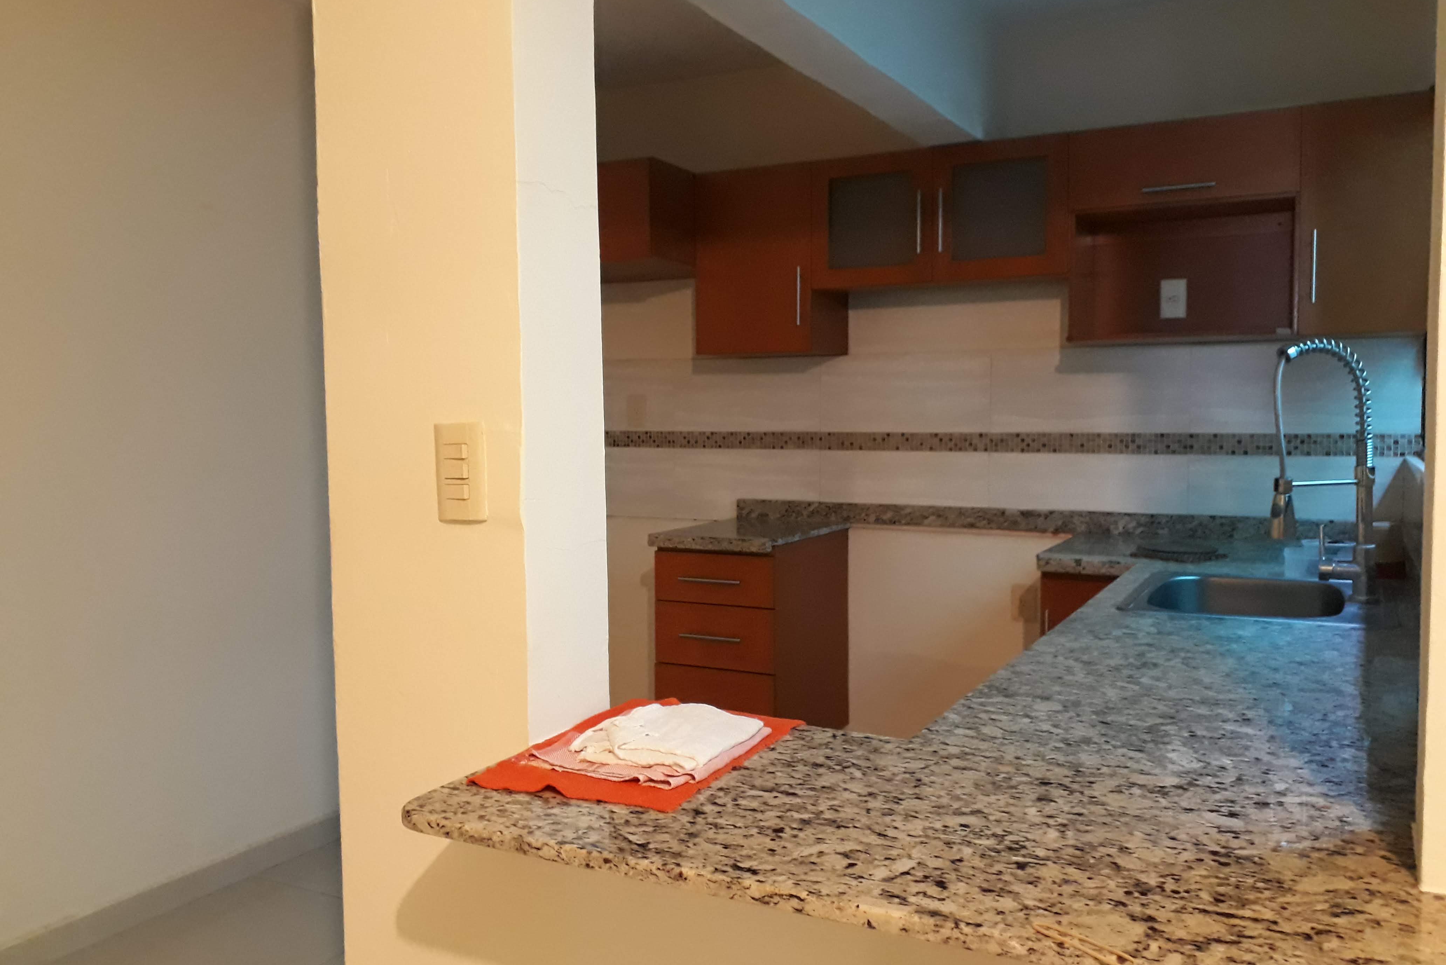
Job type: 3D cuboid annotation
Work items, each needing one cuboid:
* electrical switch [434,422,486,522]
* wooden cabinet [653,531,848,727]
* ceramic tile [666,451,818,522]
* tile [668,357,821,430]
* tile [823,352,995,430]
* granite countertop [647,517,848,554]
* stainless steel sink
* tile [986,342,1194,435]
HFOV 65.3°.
[{"bbox_3d":[-0.318,-0.012,1.360,0.068,0.118,0.012,2,4,28],"label":"electrical switch"},{"bbox_3d":[0.115,0.545,3.745,0.410,0.701,0.599,2,4,28],"label":"wooden cabinet"},{"bbox_3d":[0.066,0.011,4.069,0.601,0.264,0.010,2,4,28],"label":"ceramic tile"},{"bbox_3d":[0.064,-0.314,4.048,0.601,0.264,0.010,2,4,28],"label":"tile"},{"bbox_3d":[0.595,-0.298,3.768,0.601,0.264,0.010,2,4,28],"label":"tile"},{"bbox_3d":[0.097,0.175,3.716,0.432,0.042,0.624,2,4,28],"label":"granite countertop"},{"bbox_3d":[1.111,0.318,2.347,0.469,0.175,0.570,2,4,28],"label":"stainless steel sink"},{"bbox_3d":[1.126,-0.283,3.488,0.601,0.264,0.010,2,4,28],"label":"tile"}]

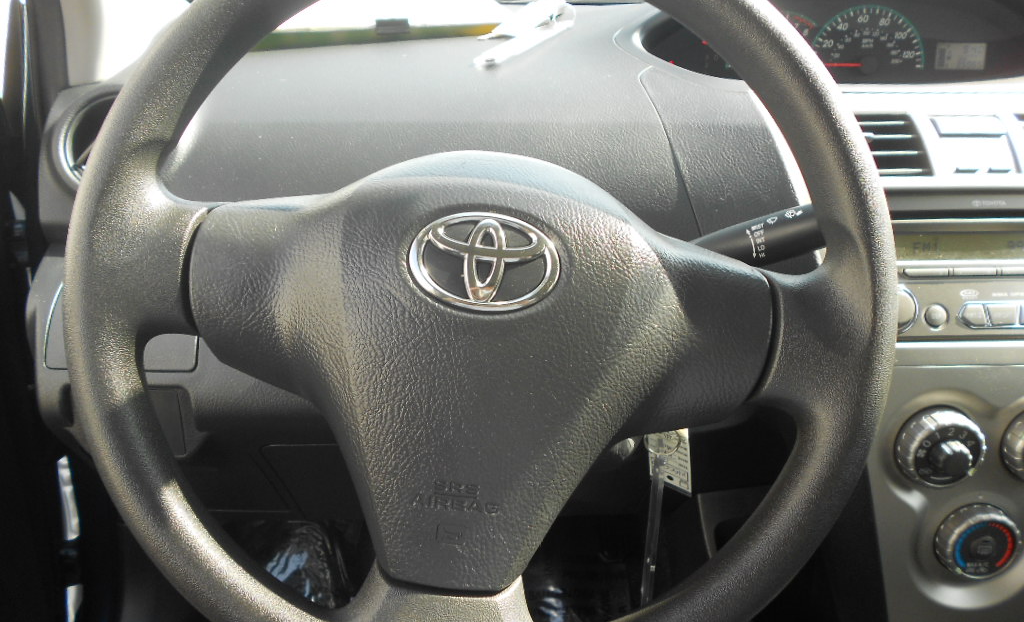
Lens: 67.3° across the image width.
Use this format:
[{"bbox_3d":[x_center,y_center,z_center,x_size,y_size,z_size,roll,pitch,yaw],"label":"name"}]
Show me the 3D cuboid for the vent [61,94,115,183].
[{"bbox_3d":[-0.297,-0.124,0.590,0.086,0.086,0.032,-5,14,-11],"label":"vent"}]

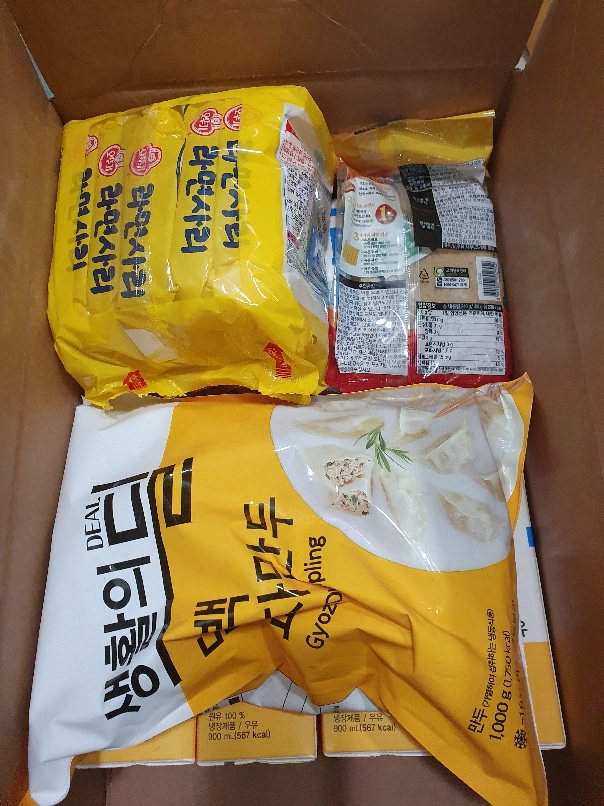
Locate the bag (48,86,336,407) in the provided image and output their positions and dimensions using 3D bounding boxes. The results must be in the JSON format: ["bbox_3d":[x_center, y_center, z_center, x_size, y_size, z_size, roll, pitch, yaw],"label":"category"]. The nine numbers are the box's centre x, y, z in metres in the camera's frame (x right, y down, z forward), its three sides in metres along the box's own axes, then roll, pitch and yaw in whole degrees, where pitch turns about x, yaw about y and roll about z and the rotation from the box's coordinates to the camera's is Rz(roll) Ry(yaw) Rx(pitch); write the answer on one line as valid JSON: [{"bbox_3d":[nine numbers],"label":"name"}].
[{"bbox_3d":[-0.070,-0.100,0.455,0.180,0.115,0.195,-3,72,2],"label":"bag"}]

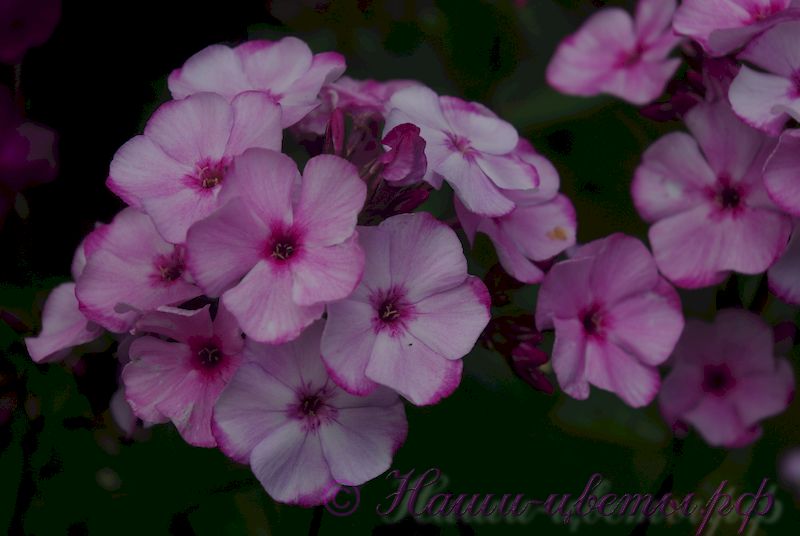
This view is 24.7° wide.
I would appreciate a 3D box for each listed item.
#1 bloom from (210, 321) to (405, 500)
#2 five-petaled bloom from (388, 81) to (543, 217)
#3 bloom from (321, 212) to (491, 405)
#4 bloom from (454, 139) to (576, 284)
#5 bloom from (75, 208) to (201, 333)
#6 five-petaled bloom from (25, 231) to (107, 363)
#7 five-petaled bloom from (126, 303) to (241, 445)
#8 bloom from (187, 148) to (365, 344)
[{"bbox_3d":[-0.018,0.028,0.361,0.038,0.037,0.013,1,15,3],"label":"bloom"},{"bbox_3d":[0.012,-0.023,0.358,0.034,0.012,0.032,-21,68,-37],"label":"five-petaled bloom"},{"bbox_3d":[0.001,0.008,0.343,0.033,0.036,0.012,-3,3,-7],"label":"bloom"},{"bbox_3d":[0.023,-0.011,0.366,0.031,0.031,0.013,-18,2,-32],"label":"bloom"},{"bbox_3d":[-0.049,0.001,0.354,0.032,0.028,0.012,15,-12,29],"label":"bloom"},{"bbox_3d":[-0.065,0.006,0.369,0.013,0.029,0.031,21,5,-46],"label":"five-petaled bloom"},{"bbox_3d":[-0.041,0.020,0.352,0.028,0.029,0.012,8,5,17],"label":"five-petaled bloom"},{"bbox_3d":[-0.023,-0.004,0.338,0.033,0.036,0.012,2,-2,5],"label":"bloom"}]

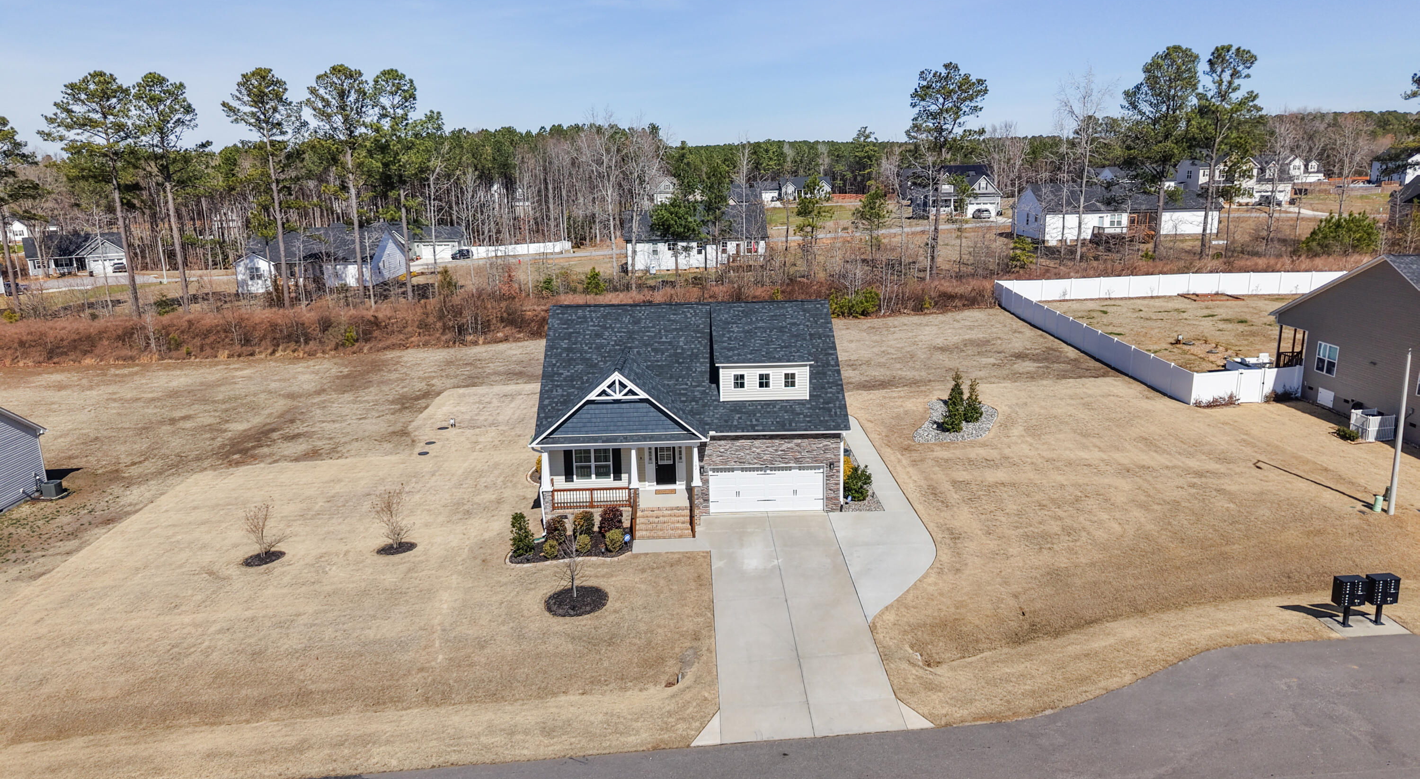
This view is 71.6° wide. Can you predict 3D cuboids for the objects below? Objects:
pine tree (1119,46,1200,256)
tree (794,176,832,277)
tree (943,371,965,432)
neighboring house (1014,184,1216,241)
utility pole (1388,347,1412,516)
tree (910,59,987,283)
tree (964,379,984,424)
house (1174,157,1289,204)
[{"bbox_3d":[49.506,-26.022,108.344,9.002,22.309,9.002,-1,14,-1],"label":"pine tree"},{"bbox_3d":[11.038,-17.351,104.773,4.100,10.511,4.100,-1,14,0],"label":"tree"},{"bbox_3d":[12.821,0.550,51.618,1.150,3.269,1.150,-1,14,0],"label":"tree"},{"bbox_3d":[48.444,-21.665,119.052,21.200,6.600,10.500,-3,14,-7],"label":"neighboring house"},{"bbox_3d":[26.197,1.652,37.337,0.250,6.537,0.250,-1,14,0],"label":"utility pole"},{"bbox_3d":[23.703,-21.511,98.317,8.290,21.203,8.290,-1,14,-1],"label":"tree"},{"bbox_3d":[14.315,0.577,53.325,1.050,2.355,1.050,-1,14,0],"label":"tree"},{"bbox_3d":[86.229,-34.712,163.000,14.200,8.200,10.500,0,14,8],"label":"house"}]

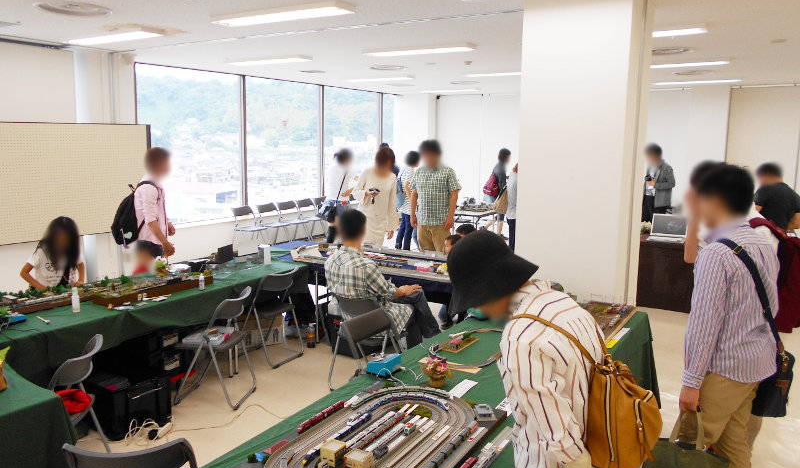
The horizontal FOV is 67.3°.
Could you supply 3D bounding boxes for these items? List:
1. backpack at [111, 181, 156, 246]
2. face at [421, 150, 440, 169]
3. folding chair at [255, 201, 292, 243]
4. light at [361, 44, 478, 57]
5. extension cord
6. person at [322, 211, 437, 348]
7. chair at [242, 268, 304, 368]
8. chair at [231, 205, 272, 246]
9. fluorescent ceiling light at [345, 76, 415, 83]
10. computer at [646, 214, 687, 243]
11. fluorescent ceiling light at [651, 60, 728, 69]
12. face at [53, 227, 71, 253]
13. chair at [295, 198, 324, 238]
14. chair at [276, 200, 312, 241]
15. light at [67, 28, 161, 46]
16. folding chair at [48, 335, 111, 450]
[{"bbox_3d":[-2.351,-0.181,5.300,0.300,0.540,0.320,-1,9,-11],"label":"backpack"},{"bbox_3d":[0.302,-0.743,5.950,0.165,0.190,0.150,1,9,5],"label":"face"},{"bbox_3d":[-1.933,-0.086,9.380,0.470,0.745,0.430,6,11,31],"label":"folding chair"},{"bbox_3d":[0.202,-2.000,6.511,1.255,0.060,0.230,6,11,31],"label":"light"},{"bbox_3d":[-1.439,1.189,3.626,0.070,0.045,0.180,1,9,2],"label":"extension cord"},{"bbox_3d":[-0.118,0.453,4.341,0.560,1.300,0.800,8,12,40],"label":"person"},{"bbox_3d":[-1.085,0.637,4.896,0.470,0.745,0.430,6,11,31],"label":"chair"},{"bbox_3d":[-2.200,-0.021,8.950,0.470,0.745,0.430,6,11,31],"label":"chair"},{"bbox_3d":[-0.345,-2.414,9.268,1.250,0.060,0.230,6,10,30],"label":"fluorescent ceiling light"},{"bbox_3d":[2.898,-0.054,6.509,0.365,0.250,0.310,6,10,30],"label":"computer"},{"bbox_3d":[3.306,-2.078,7.322,1.250,0.060,0.230,6,10,30],"label":"fluorescent ceiling light"},{"bbox_3d":[-2.591,0.050,4.600,0.145,0.190,0.140,-4,10,-25],"label":"face"},{"bbox_3d":[-1.472,-0.217,10.386,0.470,0.750,0.440,6,10,30],"label":"chair"},{"bbox_3d":[-1.712,-0.156,9.975,0.470,0.750,0.440,6,10,30],"label":"chair"},{"bbox_3d":[-2.810,-1.931,5.861,1.255,0.060,0.230,6,11,31],"label":"light"},{"bbox_3d":[-1.796,0.930,3.003,0.470,0.745,0.430,0,9,-6],"label":"folding chair"}]

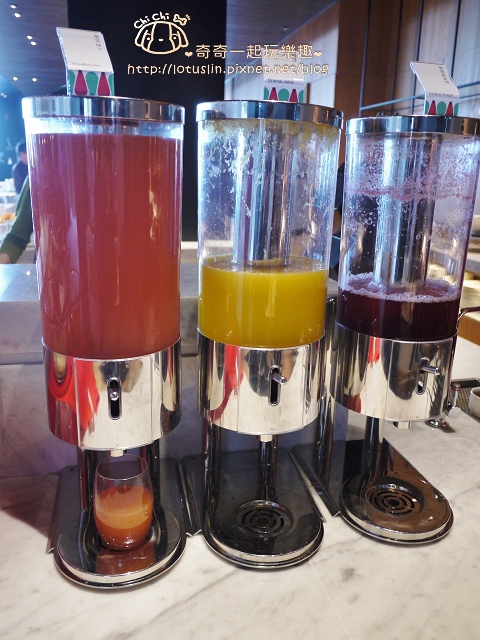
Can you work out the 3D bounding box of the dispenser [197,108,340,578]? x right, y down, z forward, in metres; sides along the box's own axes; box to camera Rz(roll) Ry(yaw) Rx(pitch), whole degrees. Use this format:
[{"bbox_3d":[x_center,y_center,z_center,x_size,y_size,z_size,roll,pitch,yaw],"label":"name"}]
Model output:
[{"bbox_3d":[0.034,0.010,0.745,0.198,0.589,0.285,-2,18,-11],"label":"dispenser"}]

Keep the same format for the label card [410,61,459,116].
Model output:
[{"bbox_3d":[0.273,-0.320,0.728,0.053,0.081,0.047,-2,18,-13],"label":"label card"}]

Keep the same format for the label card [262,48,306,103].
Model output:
[{"bbox_3d":[0.057,-0.322,0.691,0.053,0.079,0.051,0,17,-4],"label":"label card"}]

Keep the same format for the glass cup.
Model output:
[{"bbox_3d":[-0.158,0.251,0.708,0.079,0.115,0.079,-2,18,-12],"label":"glass cup"}]

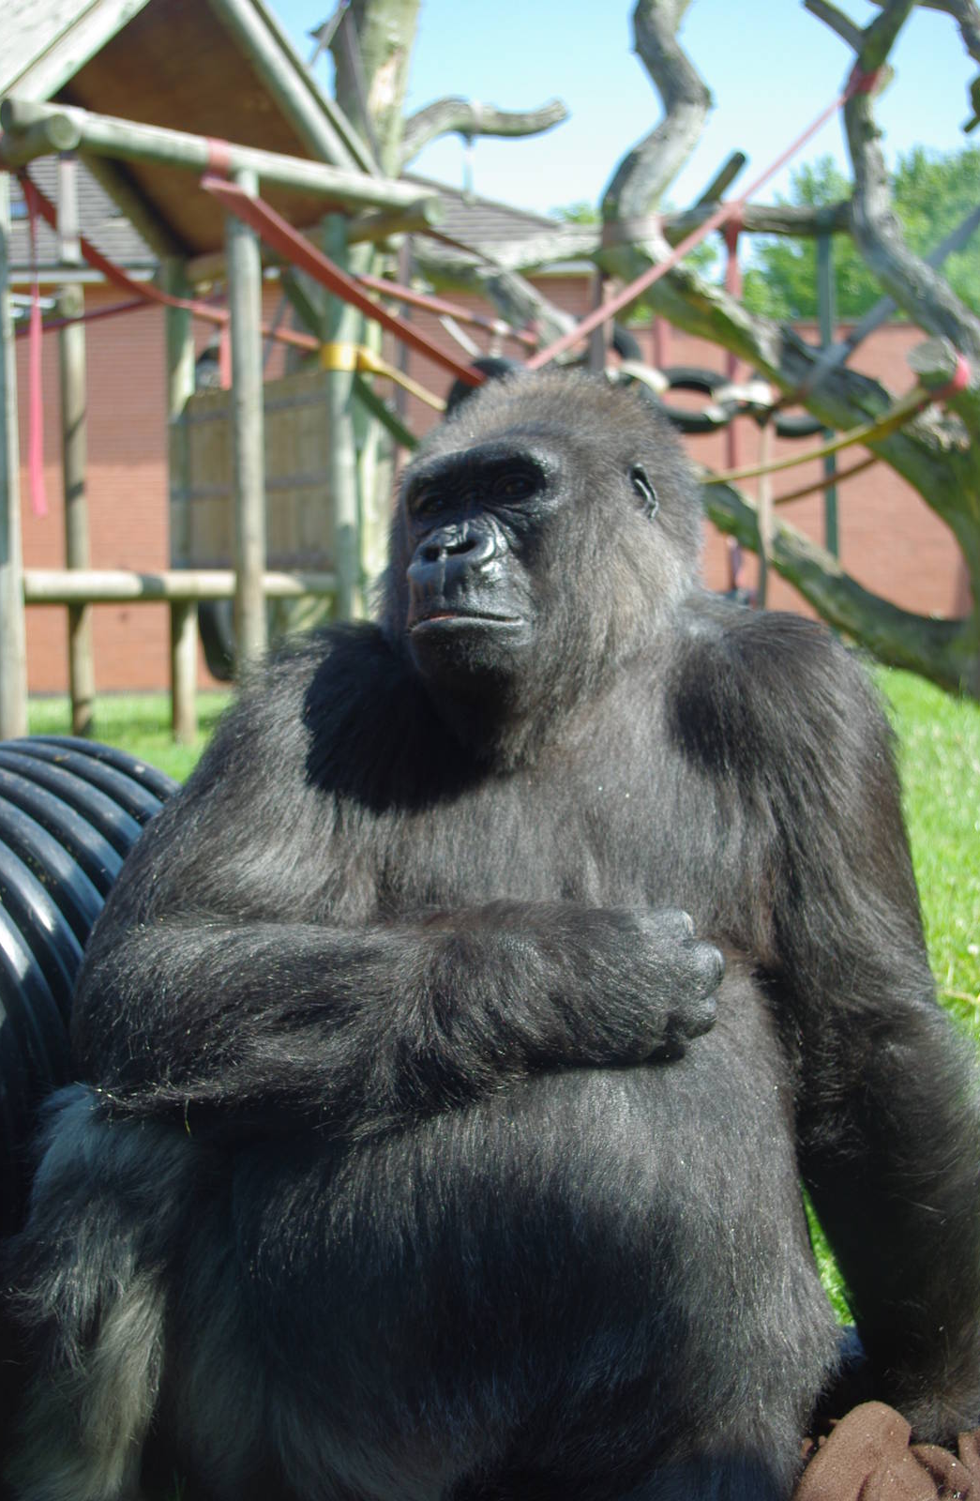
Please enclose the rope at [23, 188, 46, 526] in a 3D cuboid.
[{"bbox_3d":[-2.237,-1.976,8.600,0.060,1.650,0.090,3,7,39],"label":"rope"}]

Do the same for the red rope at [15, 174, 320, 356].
[{"bbox_3d":[-1.668,-2.604,9.550,0.120,0.674,2.259,3,6,35],"label":"red rope"}]

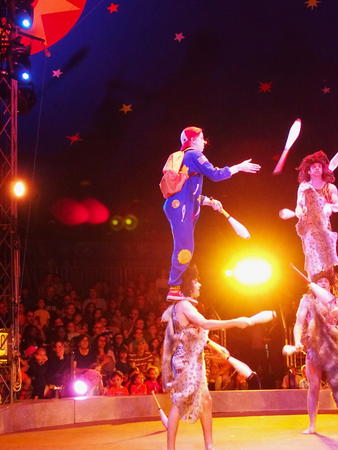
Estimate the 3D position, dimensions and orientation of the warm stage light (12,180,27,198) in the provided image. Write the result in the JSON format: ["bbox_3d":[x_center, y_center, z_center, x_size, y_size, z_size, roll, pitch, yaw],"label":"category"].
[{"bbox_3d":[-2.000,-0.475,8.700,0.190,0.240,0.250,0,9,-15],"label":"warm stage light"}]

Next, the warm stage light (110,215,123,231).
[{"bbox_3d":[-1.130,-0.054,14.000,0.280,0.330,0.320,0,6,-6],"label":"warm stage light"}]

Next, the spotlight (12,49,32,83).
[{"bbox_3d":[-1.982,-2.158,8.800,0.280,0.450,0.300,0,0,-27],"label":"spotlight"}]

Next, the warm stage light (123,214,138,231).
[{"bbox_3d":[-0.829,-0.054,14.000,0.330,0.340,0.340,0,6,-6],"label":"warm stage light"}]

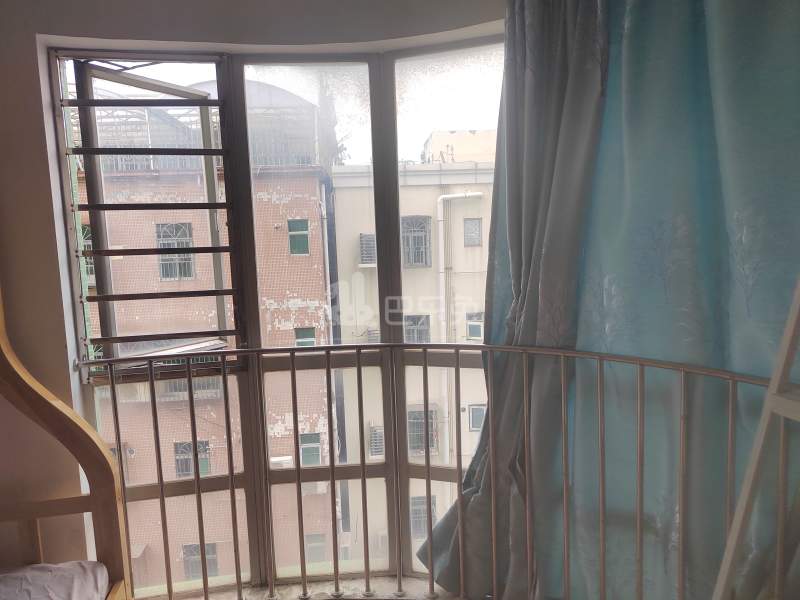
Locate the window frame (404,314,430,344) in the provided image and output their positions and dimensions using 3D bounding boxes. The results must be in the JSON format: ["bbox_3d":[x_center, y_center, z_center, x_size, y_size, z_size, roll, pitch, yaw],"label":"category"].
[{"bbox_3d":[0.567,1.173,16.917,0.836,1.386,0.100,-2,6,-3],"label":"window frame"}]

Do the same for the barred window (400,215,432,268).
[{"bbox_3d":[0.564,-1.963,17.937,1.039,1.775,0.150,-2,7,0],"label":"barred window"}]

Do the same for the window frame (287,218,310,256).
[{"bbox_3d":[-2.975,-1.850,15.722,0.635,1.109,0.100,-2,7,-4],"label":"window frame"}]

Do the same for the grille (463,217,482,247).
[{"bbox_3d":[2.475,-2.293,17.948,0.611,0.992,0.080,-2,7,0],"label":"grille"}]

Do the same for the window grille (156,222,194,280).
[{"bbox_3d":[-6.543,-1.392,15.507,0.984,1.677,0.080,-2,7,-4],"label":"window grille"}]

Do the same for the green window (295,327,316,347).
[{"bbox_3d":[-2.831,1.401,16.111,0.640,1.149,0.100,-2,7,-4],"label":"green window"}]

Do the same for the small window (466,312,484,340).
[{"bbox_3d":[2.421,0.852,16.990,0.569,0.897,0.100,-2,6,-3],"label":"small window"}]

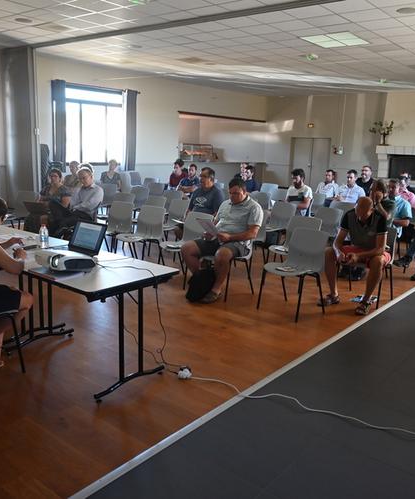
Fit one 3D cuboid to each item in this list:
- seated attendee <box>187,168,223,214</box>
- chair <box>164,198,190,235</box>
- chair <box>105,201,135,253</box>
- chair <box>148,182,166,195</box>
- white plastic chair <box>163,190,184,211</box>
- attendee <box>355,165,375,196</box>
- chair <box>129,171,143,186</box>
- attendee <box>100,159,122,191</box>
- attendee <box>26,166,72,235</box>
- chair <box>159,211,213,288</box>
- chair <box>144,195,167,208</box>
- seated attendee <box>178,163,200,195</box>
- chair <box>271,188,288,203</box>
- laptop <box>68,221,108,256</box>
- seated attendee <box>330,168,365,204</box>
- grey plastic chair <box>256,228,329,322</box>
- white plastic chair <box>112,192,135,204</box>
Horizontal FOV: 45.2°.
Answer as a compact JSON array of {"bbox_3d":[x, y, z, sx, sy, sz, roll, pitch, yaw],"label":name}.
[{"bbox_3d":[-0.198,-0.417,6.606,0.540,1.310,0.820,13,16,41],"label":"seated attendee"},{"bbox_3d":[-0.572,-0.323,7.405,0.500,0.810,0.520,11,15,39],"label":"chair"},{"bbox_3d":[-1.333,-0.219,6.798,0.500,0.810,0.520,12,15,39],"label":"chair"},{"bbox_3d":[-1.126,-0.889,9.854,0.500,0.800,0.510,10,14,32],"label":"chair"},{"bbox_3d":[-0.756,-0.557,8.460,0.530,0.810,0.520,-9,16,-43],"label":"white plastic chair"},{"bbox_3d":[2.801,-0.887,9.340,0.500,1.320,0.800,14,17,43],"label":"attendee"},{"bbox_3d":[-1.865,-1.624,13.180,0.500,0.810,0.530,-4,13,-27],"label":"chair"},{"bbox_3d":[-2.136,-1.315,10.698,0.450,1.220,0.780,4,12,10],"label":"attendee"},{"bbox_3d":[-2.302,-0.542,7.156,0.540,1.210,0.820,9,14,28],"label":"attendee"},{"bbox_3d":[-0.234,-0.004,5.892,0.510,0.800,0.500,-7,15,-38],"label":"chair"},{"bbox_3d":[-0.948,-0.375,7.479,0.500,0.810,0.530,12,15,38],"label":"chair"},{"bbox_3d":[-0.469,-0.947,9.207,0.500,1.235,0.800,13,16,40],"label":"seated attendee"},{"bbox_3d":[1.305,-0.730,9.617,0.500,0.810,0.520,12,16,41],"label":"chair"},{"bbox_3d":[-1.035,-0.080,3.893,0.370,0.240,0.350,12,15,38],"label":"laptop"},{"bbox_3d":[2.407,-0.779,8.901,0.820,1.290,0.550,-9,16,-42],"label":"seated attendee"},{"bbox_3d":[0.867,0.233,4.996,0.510,0.800,0.500,-9,16,-41],"label":"grey plastic chair"},{"bbox_3d":[-1.427,-0.475,7.861,0.500,0.810,0.530,10,14,33],"label":"white plastic chair"}]

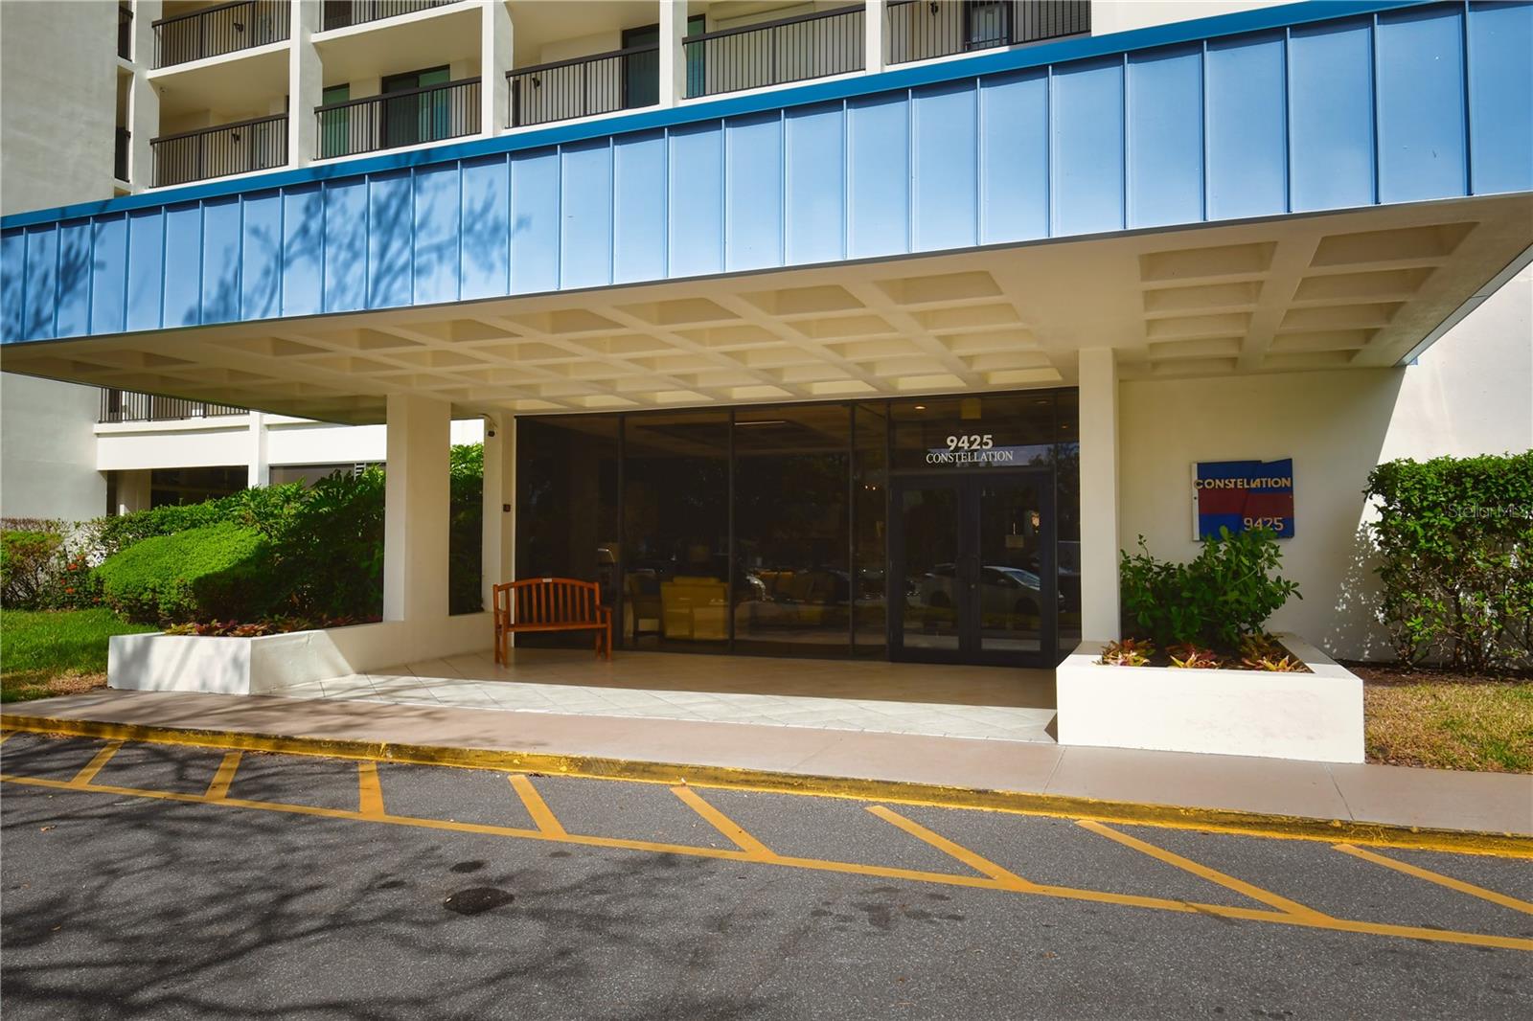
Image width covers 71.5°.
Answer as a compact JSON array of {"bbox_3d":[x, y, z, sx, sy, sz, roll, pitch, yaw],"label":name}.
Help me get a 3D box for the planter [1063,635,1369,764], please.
[{"bbox_3d":[3.551,1.388,8.776,1.838,0.517,3.981,-1,-2,21],"label":"planter"}]

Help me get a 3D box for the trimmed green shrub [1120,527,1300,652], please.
[{"bbox_3d":[3.809,0.652,9.285,1.502,1.025,1.400,-1,-2,21],"label":"trimmed green shrub"}]

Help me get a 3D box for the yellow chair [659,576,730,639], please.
[{"bbox_3d":[-0.905,1.396,15.409,0.960,0.880,0.860,-1,-2,17],"label":"yellow chair"}]

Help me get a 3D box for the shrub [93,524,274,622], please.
[{"bbox_3d":[-7.594,0.812,13.900,2.000,1.280,1.900,1,-3,-29],"label":"shrub"}]

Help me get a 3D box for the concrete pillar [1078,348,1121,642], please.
[{"bbox_3d":[2.985,-0.118,9.510,0.300,2.551,0.680,-1,-2,21],"label":"concrete pillar"}]

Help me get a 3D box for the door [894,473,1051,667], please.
[{"bbox_3d":[2.252,0.623,11.727,1.792,2.129,0.100,-1,-2,21],"label":"door"}]

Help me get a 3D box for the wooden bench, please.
[{"bbox_3d":[-2.437,1.264,12.174,1.245,0.946,0.540,1,-2,-26],"label":"wooden bench"}]

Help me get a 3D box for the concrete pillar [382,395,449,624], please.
[{"bbox_3d":[-4.017,-0.005,12.281,0.293,2.562,0.777,-1,-2,21],"label":"concrete pillar"}]

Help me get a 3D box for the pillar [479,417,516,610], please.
[{"bbox_3d":[-3.439,0.053,13.775,0.274,2.562,0.330,-1,-2,21],"label":"pillar"}]

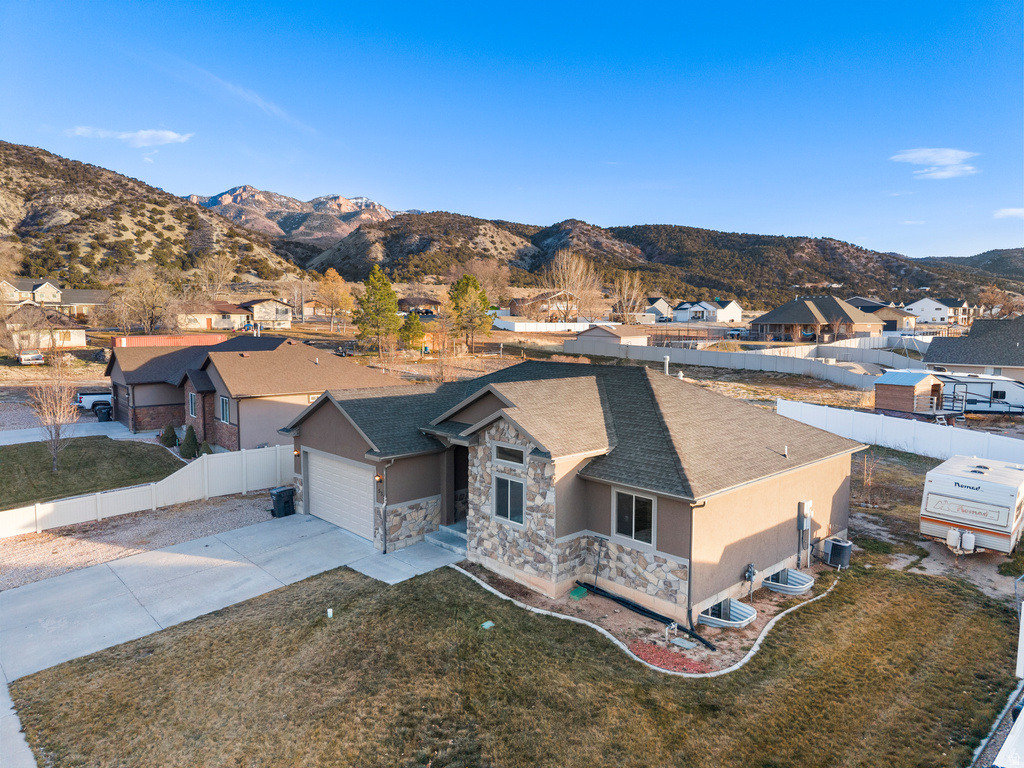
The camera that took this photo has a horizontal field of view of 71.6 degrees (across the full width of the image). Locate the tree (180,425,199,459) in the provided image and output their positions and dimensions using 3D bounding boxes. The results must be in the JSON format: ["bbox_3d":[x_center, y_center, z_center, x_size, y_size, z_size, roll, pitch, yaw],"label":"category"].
[{"bbox_3d":[-16.541,2.901,36.384,0.970,1.630,0.970,-5,8,-43],"label":"tree"}]

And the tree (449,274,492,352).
[{"bbox_3d":[-5.250,-9.323,94.502,5.900,10.400,5.900,0,5,0],"label":"tree"}]

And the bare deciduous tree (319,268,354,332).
[{"bbox_3d":[-33.071,-15.675,133.468,6.800,11.958,6.800,-1,5,-14],"label":"bare deciduous tree"}]

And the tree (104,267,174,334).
[{"bbox_3d":[-62.594,-14.308,121.450,11.000,11.490,12.000,-5,8,-43],"label":"tree"}]

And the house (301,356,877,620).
[{"bbox_3d":[1.667,2.281,25.586,13.600,5.900,16.200,-4,7,-43],"label":"house"}]

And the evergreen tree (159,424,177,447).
[{"bbox_3d":[-19.403,2.913,39.943,0.970,1.277,0.970,-2,6,-26],"label":"evergreen tree"}]

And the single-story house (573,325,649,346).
[{"bbox_3d":[15.026,-6.598,105.121,6.200,3.900,8.600,-4,7,-39],"label":"single-story house"}]

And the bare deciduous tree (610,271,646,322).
[{"bbox_3d":[28.024,-20.918,171.386,8.000,12.820,8.000,0,5,0],"label":"bare deciduous tree"}]

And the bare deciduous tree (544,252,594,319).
[{"bbox_3d":[12.866,-21.393,157.271,11.300,16.369,11.300,1,5,5],"label":"bare deciduous tree"}]

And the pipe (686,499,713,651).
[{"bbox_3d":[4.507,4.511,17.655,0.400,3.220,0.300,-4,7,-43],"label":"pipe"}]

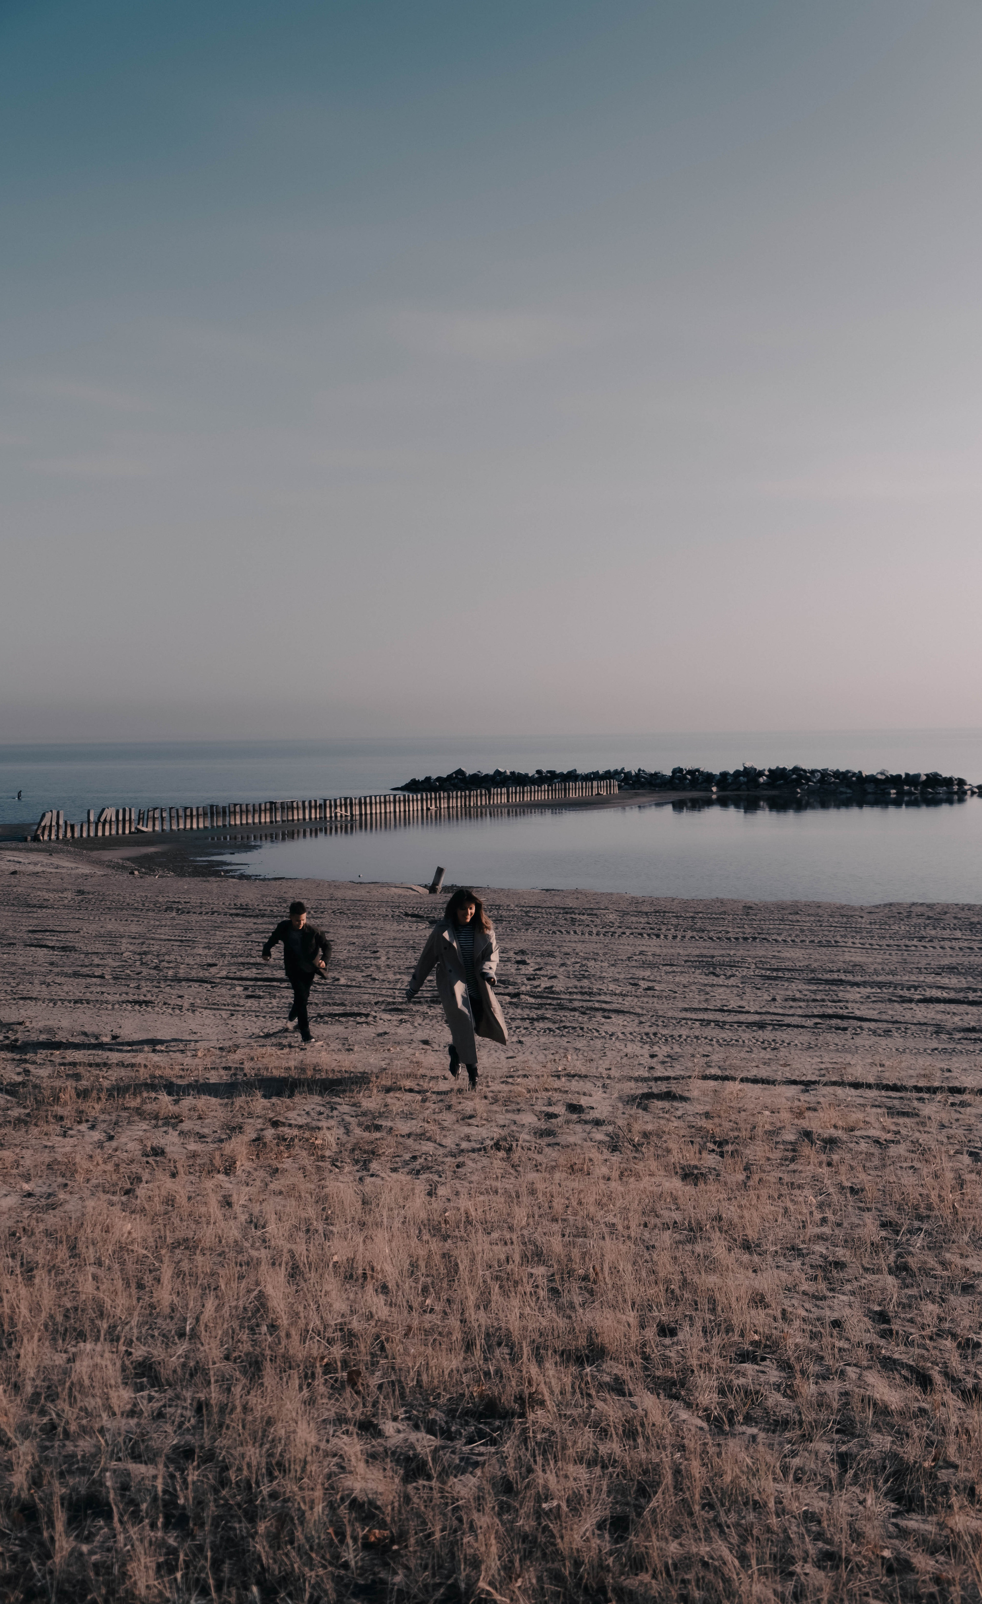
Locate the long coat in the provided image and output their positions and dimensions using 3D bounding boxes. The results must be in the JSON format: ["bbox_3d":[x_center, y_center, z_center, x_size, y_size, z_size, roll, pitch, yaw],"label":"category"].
[{"bbox_3d":[-0.283,1.520,12.000,0.800,1.130,0.520,-1,3,-7],"label":"long coat"}]

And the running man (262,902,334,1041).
[{"bbox_3d":[-2.134,1.846,16.100,0.720,1.560,0.720,-1,3,-12],"label":"running man"}]

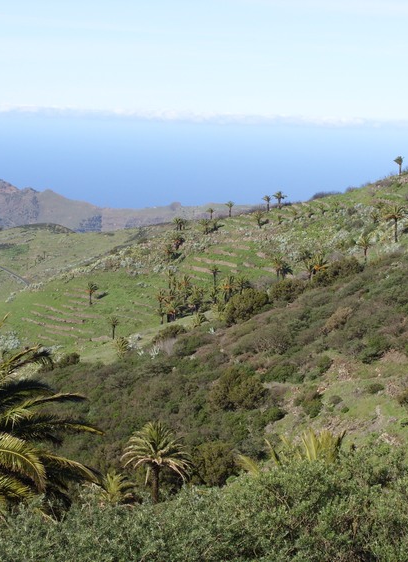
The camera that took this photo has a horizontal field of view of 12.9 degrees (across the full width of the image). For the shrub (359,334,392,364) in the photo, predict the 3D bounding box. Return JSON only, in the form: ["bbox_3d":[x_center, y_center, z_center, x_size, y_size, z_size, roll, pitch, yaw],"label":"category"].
[{"bbox_3d":[19.080,7.621,200.000,3.560,3.338,3.204,3,6,6],"label":"shrub"}]

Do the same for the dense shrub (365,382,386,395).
[{"bbox_3d":[12.593,7.893,132.000,1.470,0.840,1.320,2,6,0],"label":"dense shrub"}]

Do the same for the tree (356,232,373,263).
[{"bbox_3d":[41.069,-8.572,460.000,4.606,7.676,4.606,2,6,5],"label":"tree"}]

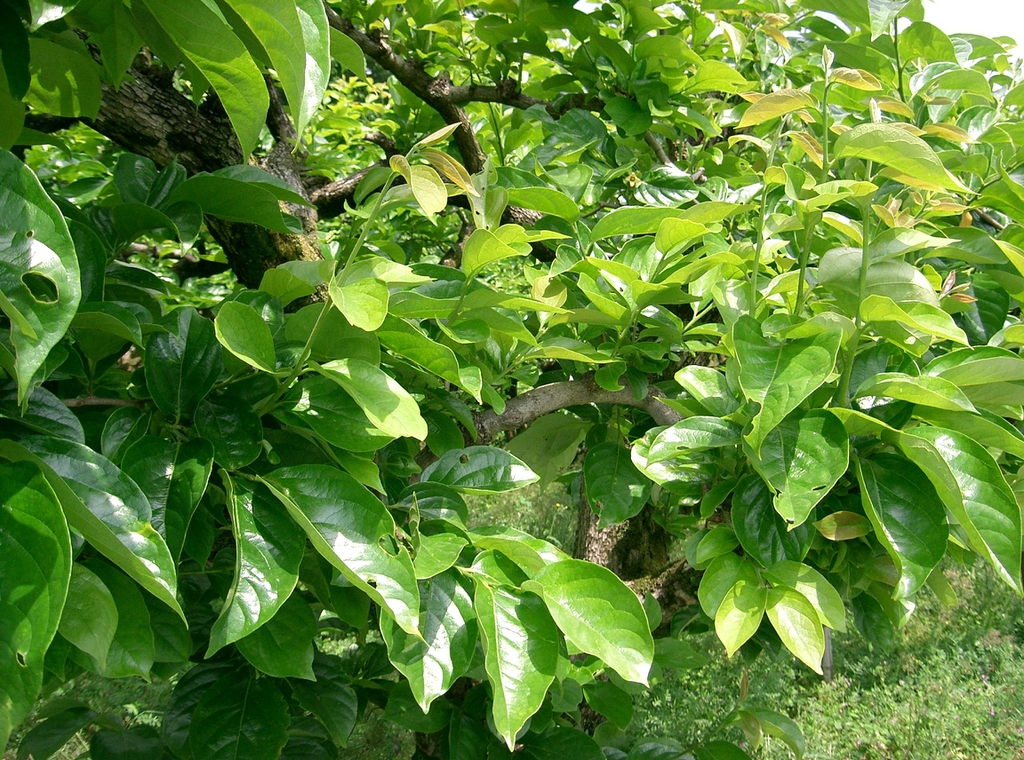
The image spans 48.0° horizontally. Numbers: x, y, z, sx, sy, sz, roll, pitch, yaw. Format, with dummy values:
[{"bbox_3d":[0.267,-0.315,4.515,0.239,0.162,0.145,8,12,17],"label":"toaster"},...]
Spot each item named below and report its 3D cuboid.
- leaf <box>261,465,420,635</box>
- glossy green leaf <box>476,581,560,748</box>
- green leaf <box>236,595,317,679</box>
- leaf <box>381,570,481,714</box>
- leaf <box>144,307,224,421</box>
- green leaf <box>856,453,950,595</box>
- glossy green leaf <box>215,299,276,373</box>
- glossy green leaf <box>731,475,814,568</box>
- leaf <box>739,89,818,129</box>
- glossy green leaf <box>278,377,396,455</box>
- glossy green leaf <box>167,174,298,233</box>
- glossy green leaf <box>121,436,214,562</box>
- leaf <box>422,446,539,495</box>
[{"bbox_3d":[-0.110,0.112,0.780,0.146,0.030,0.066,45,47,16],"label":"leaf"},{"bbox_3d":[0.003,0.229,0.930,0.072,0.142,0.030,-13,-20,21],"label":"glossy green leaf"},{"bbox_3d":[-0.197,0.202,0.950,0.070,0.105,0.020,-20,-25,-16],"label":"green leaf"},{"bbox_3d":[-0.070,0.215,0.980,0.082,0.136,0.025,3,-24,8],"label":"leaf"},{"bbox_3d":[-0.291,-0.015,1.020,0.070,0.110,0.024,4,-22,-2],"label":"leaf"},{"bbox_3d":[0.352,0.130,1.030,0.073,0.132,0.030,-8,-12,-20],"label":"green leaf"},{"bbox_3d":[-0.227,-0.036,0.980,0.050,0.076,0.018,-24,21,32],"label":"glossy green leaf"},{"bbox_3d":[0.254,0.139,1.120,0.080,0.125,0.020,-17,-18,6],"label":"glossy green leaf"},{"bbox_3d":[0.266,-0.273,1.150,0.085,0.022,0.042,-19,38,-21],"label":"leaf"},{"bbox_3d":[-0.140,0.026,0.910,0.108,0.025,0.062,18,52,13],"label":"glossy green leaf"},{"bbox_3d":[-0.264,-0.164,1.080,0.135,0.070,0.030,15,53,15],"label":"glossy green leaf"},{"bbox_3d":[-0.299,0.105,1.000,0.078,0.122,0.025,4,-31,-4],"label":"glossy green leaf"},{"bbox_3d":[-0.028,0.083,1.050,0.110,0.020,0.054,5,41,15],"label":"leaf"}]

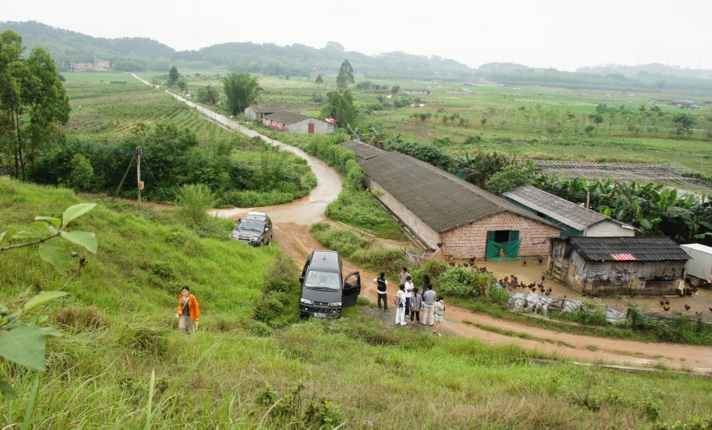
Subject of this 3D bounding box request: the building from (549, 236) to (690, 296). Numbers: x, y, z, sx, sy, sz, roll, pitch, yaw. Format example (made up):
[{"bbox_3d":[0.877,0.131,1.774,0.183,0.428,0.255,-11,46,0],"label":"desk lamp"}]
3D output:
[{"bbox_3d":[14.141,2.447,30.820,5.700,2.600,3.300,-1,15,-9],"label":"building"}]

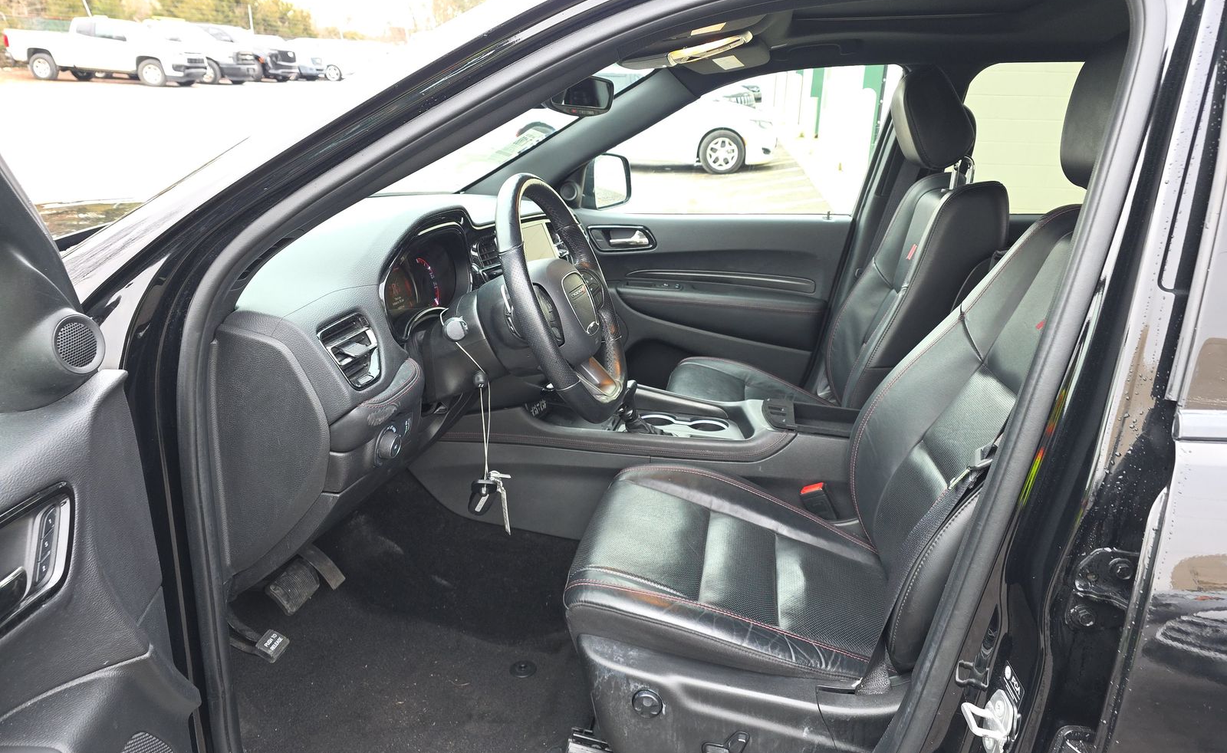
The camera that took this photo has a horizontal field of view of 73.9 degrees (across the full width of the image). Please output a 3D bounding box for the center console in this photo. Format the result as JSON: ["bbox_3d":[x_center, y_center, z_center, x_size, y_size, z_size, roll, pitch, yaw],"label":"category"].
[{"bbox_3d":[0.123,0.144,1.680,1.050,0.370,0.260,6,21,9],"label":"center console"}]

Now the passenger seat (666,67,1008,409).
[{"bbox_3d":[0.482,-0.183,1.899,0.720,1.030,0.540,6,21,9],"label":"passenger seat"}]

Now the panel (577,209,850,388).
[{"bbox_3d":[0.198,-0.199,2.325,0.860,0.560,0.150,6,21,9],"label":"panel"}]

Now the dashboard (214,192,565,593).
[{"bbox_3d":[-0.364,-0.173,1.656,0.500,0.470,1.490,6,21,9],"label":"dashboard"}]

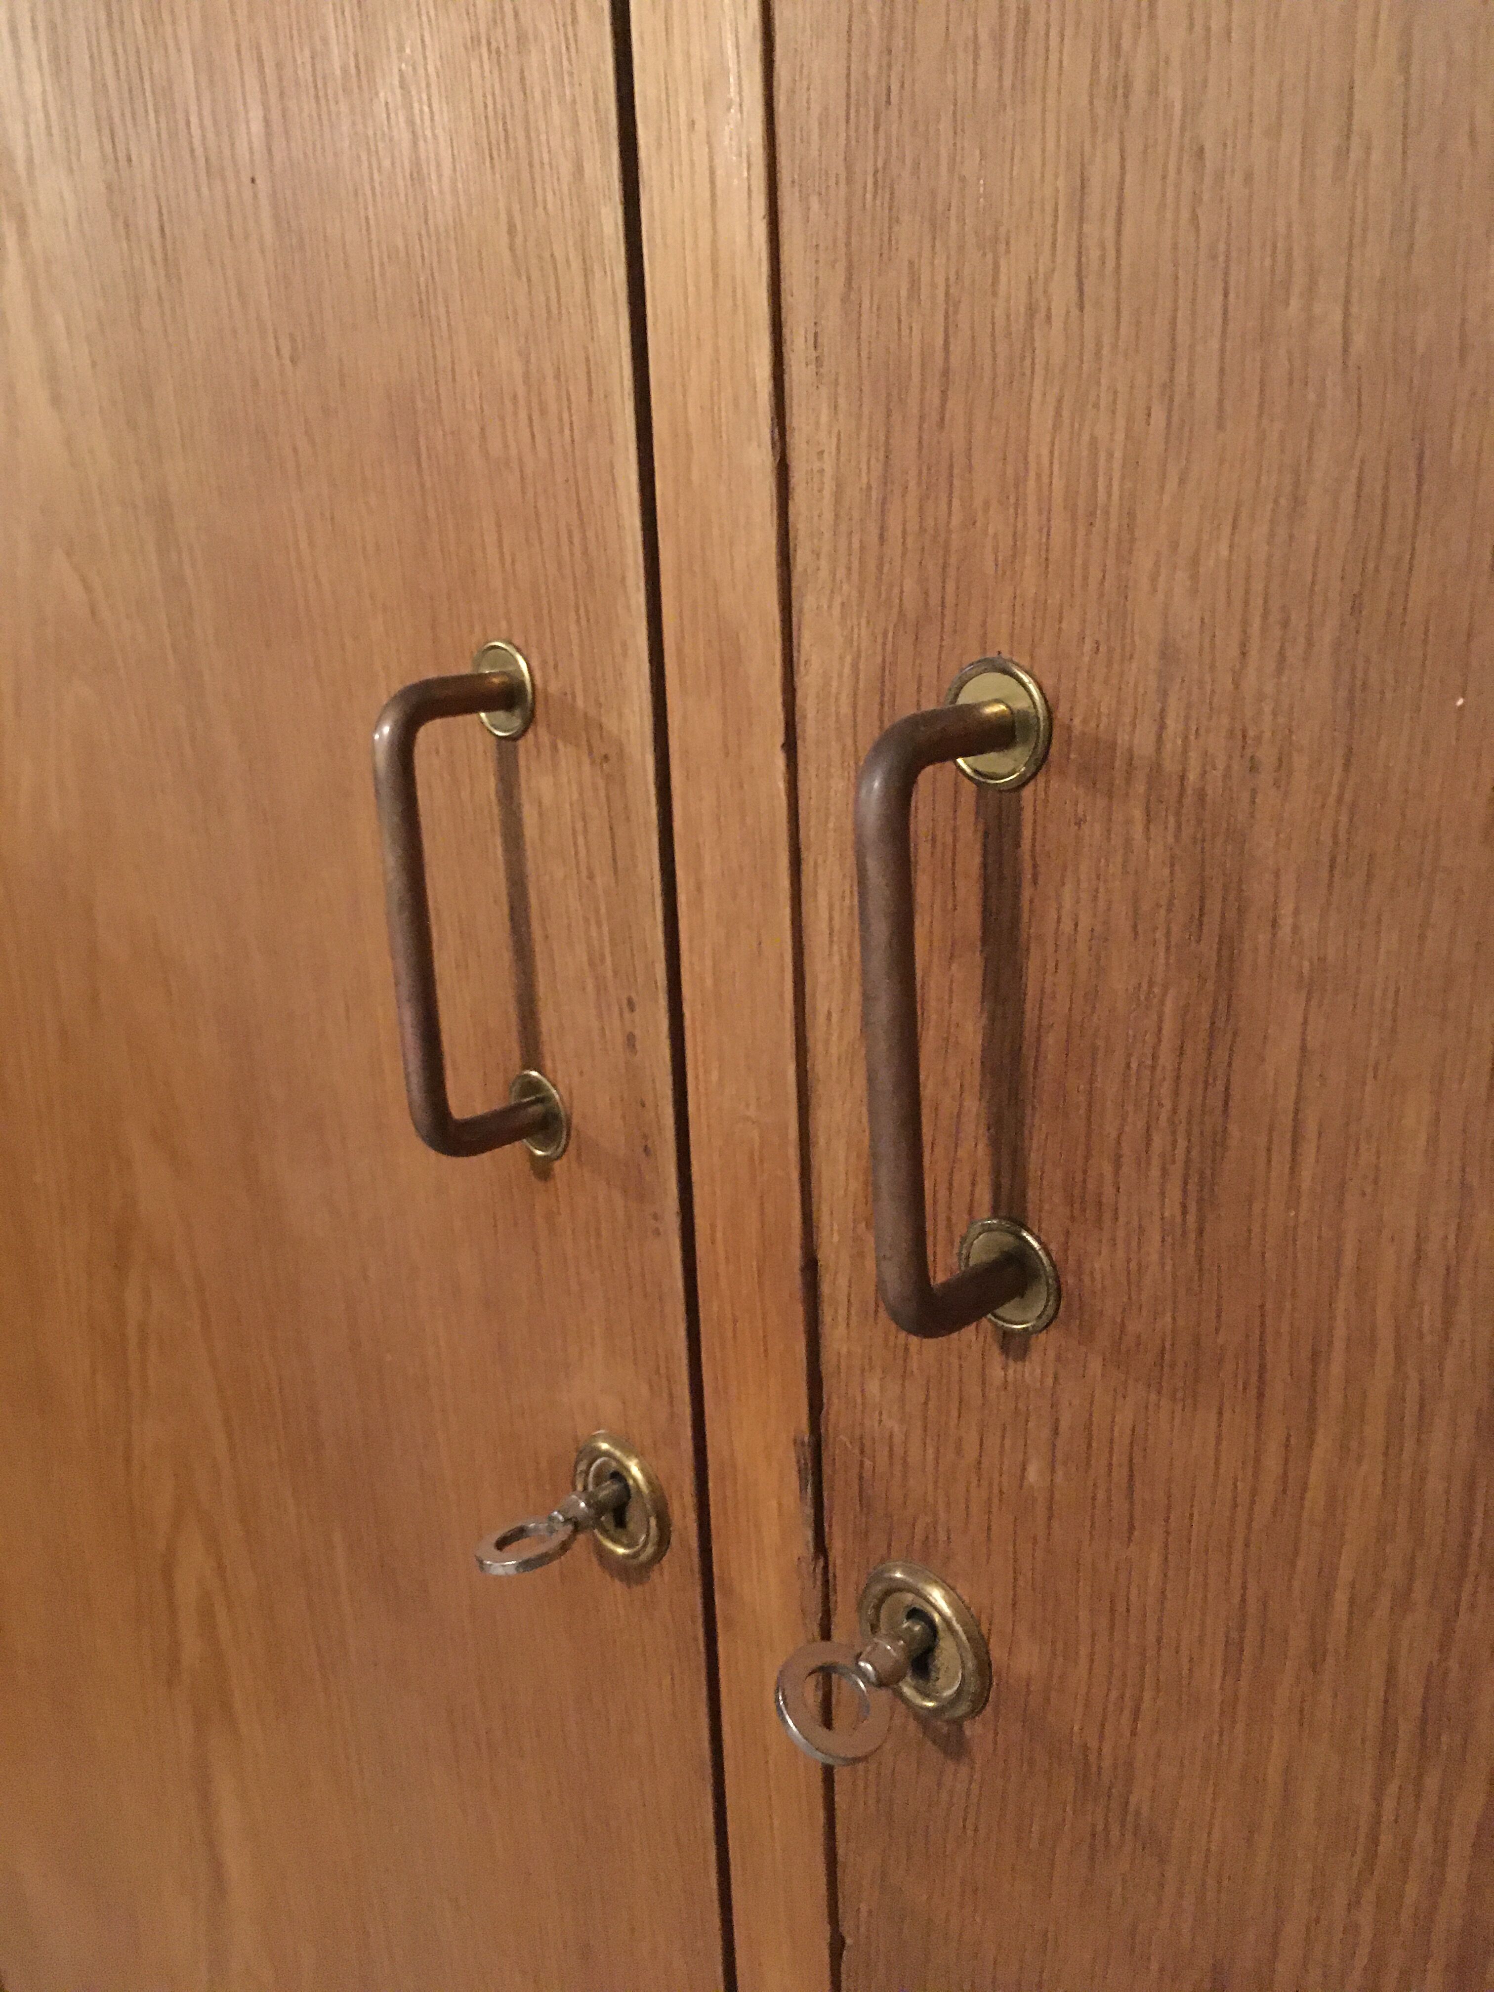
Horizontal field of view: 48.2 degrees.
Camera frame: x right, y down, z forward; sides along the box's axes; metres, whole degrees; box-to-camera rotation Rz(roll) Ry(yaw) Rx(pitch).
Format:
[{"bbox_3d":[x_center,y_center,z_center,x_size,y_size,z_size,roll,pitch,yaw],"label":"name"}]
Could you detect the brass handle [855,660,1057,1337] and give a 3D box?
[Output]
[{"bbox_3d":[0.033,0.006,0.275,0.022,0.119,0.035,10,18,44],"label":"brass handle"}]

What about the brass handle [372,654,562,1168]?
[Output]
[{"bbox_3d":[-0.062,-0.016,0.365,0.022,0.119,0.035,10,18,44],"label":"brass handle"}]

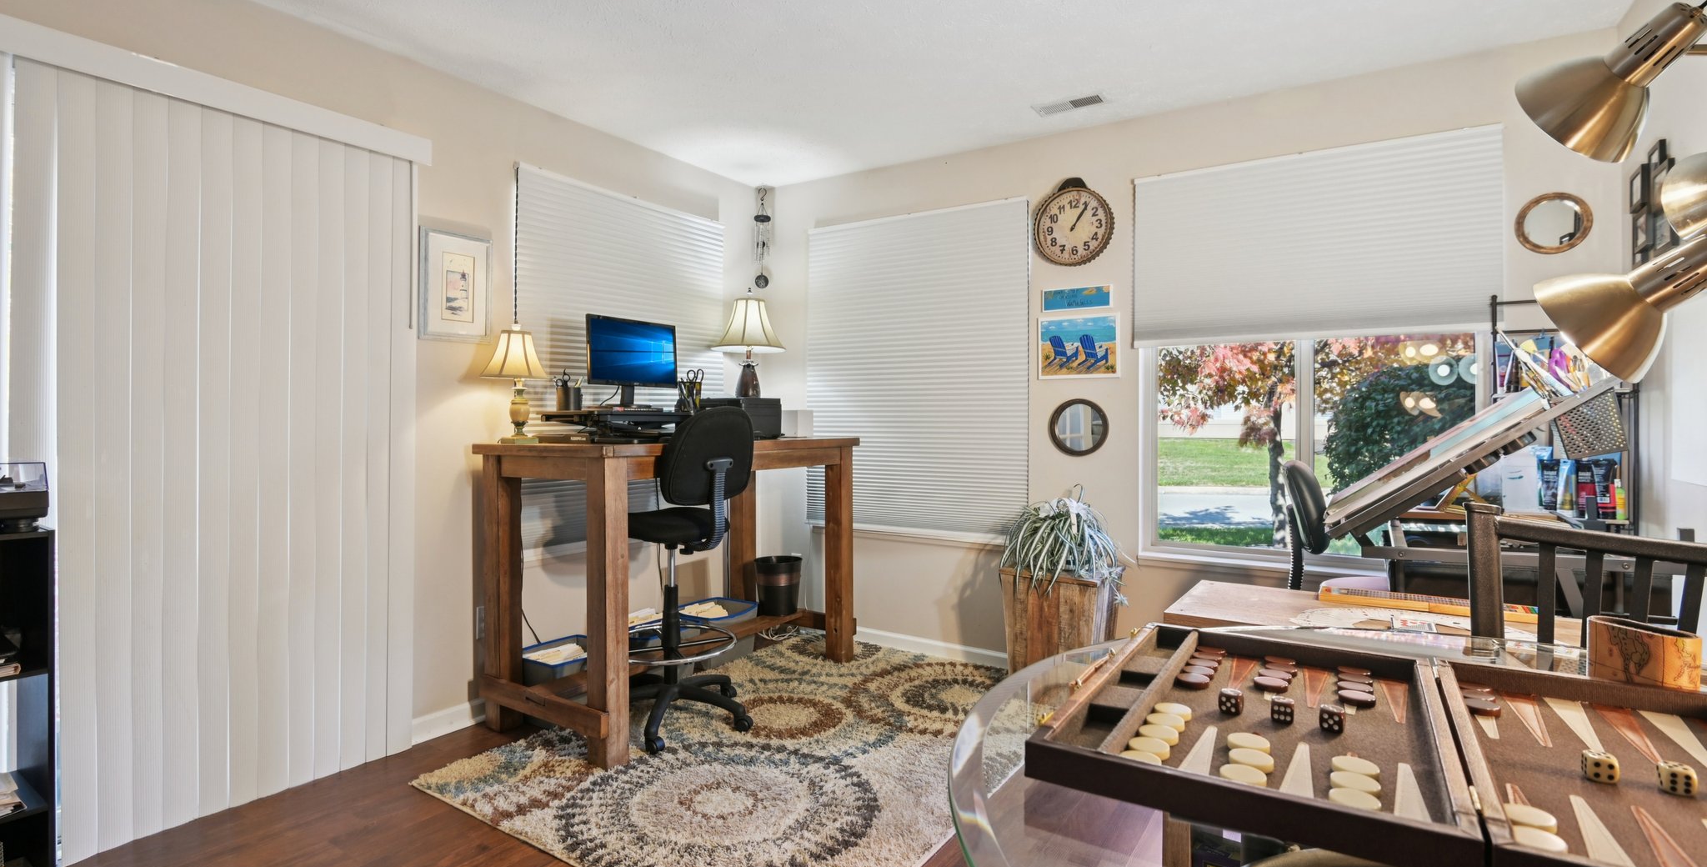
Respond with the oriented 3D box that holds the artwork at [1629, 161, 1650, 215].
[{"bbox_3d":[2.296,-0.710,2.213,0.022,0.113,0.120,1,1,35],"label":"artwork"}]

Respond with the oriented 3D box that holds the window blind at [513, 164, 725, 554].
[{"bbox_3d":[-1.019,-0.301,3.494,0.051,1.552,1.170,0,1,35],"label":"window blind"}]

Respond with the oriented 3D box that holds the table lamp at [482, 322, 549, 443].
[{"bbox_3d":[-1.263,-0.189,2.860,0.253,0.453,0.253,1,1,35],"label":"table lamp"}]

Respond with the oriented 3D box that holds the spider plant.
[{"bbox_3d":[0.877,0.460,3.147,0.430,0.460,0.410,1,1,32],"label":"spider plant"}]

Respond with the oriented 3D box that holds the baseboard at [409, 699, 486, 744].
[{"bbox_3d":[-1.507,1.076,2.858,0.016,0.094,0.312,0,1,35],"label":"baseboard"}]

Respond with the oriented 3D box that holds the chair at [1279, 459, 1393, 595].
[{"bbox_3d":[1.653,0.611,2.379,0.580,1.050,0.580,1,1,32],"label":"chair"}]

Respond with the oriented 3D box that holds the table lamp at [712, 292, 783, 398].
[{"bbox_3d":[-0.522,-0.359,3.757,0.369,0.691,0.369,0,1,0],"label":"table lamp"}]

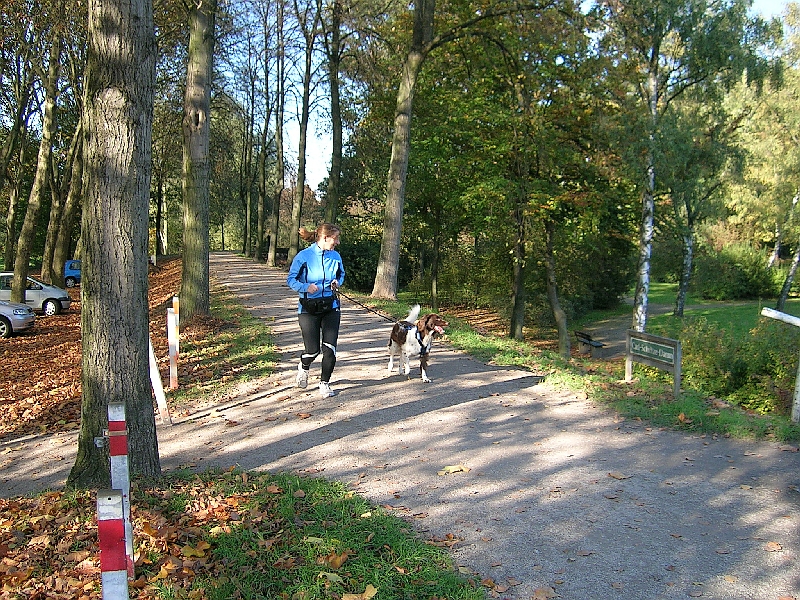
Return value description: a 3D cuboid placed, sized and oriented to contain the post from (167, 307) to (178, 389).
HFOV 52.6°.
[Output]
[{"bbox_3d":[-2.255,0.487,8.056,0.075,0.800,0.070,-2,5,-18],"label":"post"}]

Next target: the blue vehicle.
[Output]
[{"bbox_3d":[-16.988,-1.584,46.300,3.700,1.650,1.650,0,5,-5],"label":"blue vehicle"}]

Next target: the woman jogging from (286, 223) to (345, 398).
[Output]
[{"bbox_3d":[-0.810,0.078,7.807,0.520,1.660,0.520,-2,5,-18],"label":"woman jogging"}]

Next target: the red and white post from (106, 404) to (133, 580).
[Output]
[{"bbox_3d":[-1.248,0.865,3.636,0.074,0.810,0.070,-3,5,-17],"label":"red and white post"}]

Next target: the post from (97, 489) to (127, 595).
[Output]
[{"bbox_3d":[-0.870,0.985,2.484,0.074,0.800,0.070,-3,5,-17],"label":"post"}]

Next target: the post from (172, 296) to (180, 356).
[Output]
[{"bbox_3d":[-2.663,0.347,9.616,0.075,0.800,0.065,-2,5,-18],"label":"post"}]

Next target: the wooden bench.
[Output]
[{"bbox_3d":[6.429,1.491,27.266,0.600,0.800,1.750,-1,5,-7],"label":"wooden bench"}]

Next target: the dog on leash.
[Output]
[{"bbox_3d":[0.167,0.461,8.688,0.330,0.730,0.840,-4,6,-37],"label":"dog on leash"}]

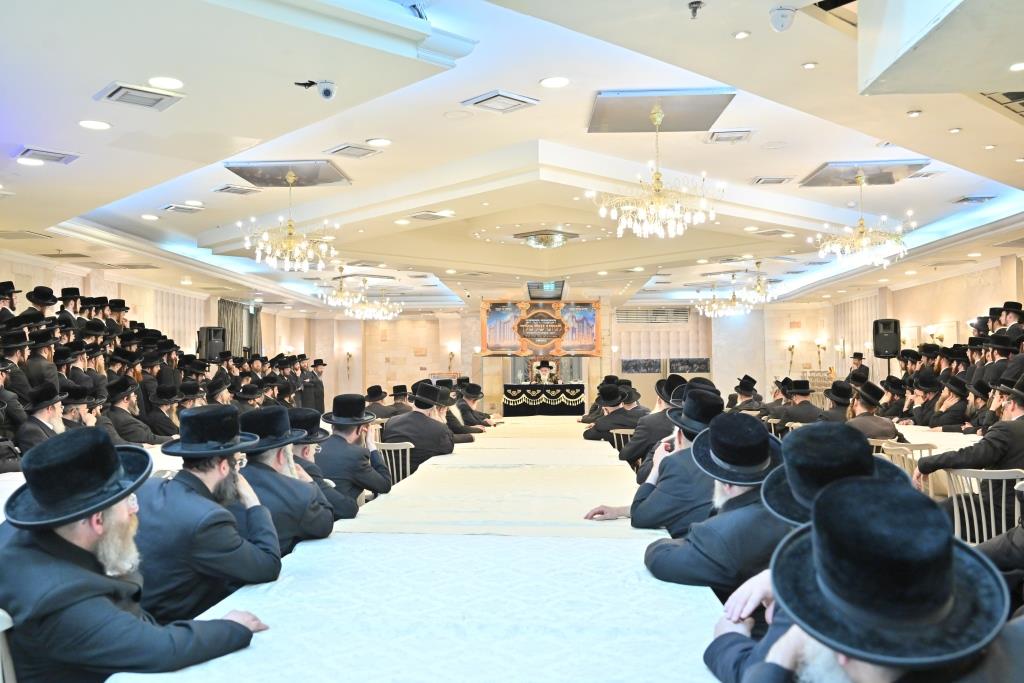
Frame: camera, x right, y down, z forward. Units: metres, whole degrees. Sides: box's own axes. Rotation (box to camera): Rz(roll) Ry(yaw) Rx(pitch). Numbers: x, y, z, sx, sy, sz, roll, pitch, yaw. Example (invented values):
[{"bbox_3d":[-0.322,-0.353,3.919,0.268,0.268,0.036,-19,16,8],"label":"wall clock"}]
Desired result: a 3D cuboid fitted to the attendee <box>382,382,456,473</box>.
[{"bbox_3d":[-0.840,1.092,8.325,0.600,1.400,0.800,-1,-3,32],"label":"attendee"}]

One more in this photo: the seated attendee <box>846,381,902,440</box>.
[{"bbox_3d":[3.600,1.110,8.815,0.580,1.400,0.800,1,-3,-33],"label":"seated attendee"}]

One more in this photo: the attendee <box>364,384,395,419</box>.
[{"bbox_3d":[-1.878,1.242,12.709,0.550,1.280,0.750,0,-2,10],"label":"attendee"}]

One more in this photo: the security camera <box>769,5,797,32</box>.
[{"bbox_3d":[1.227,-1.463,4.000,0.110,0.100,0.110,0,-2,5],"label":"security camera"}]

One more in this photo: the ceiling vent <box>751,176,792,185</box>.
[{"bbox_3d":[2.782,-1.718,9.402,0.400,0.040,0.400,0,-2,4],"label":"ceiling vent"}]

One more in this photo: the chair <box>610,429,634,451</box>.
[{"bbox_3d":[1.216,1.352,9.128,0.450,0.880,0.520,0,-2,0],"label":"chair"}]

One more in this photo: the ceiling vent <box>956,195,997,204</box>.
[{"bbox_3d":[5.531,-1.684,10.534,0.400,0.040,0.400,0,-2,4],"label":"ceiling vent"}]

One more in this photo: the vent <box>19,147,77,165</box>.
[{"bbox_3d":[-4.234,-1.704,8.011,0.480,0.060,0.480,2,-3,-40],"label":"vent"}]

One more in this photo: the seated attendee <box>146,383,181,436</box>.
[{"bbox_3d":[-3.720,1.158,9.818,0.850,1.380,0.660,1,-2,-28],"label":"seated attendee"}]

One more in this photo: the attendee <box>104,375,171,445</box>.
[{"bbox_3d":[-3.872,1.065,8.978,0.780,1.410,0.570,1,-2,-25],"label":"attendee"}]

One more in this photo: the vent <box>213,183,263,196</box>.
[{"bbox_3d":[-3.045,-1.675,9.783,0.400,0.050,0.400,2,-3,-42],"label":"vent"}]

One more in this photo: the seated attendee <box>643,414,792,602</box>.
[{"bbox_3d":[0.800,0.960,3.471,0.850,1.365,0.680,-2,-2,40],"label":"seated attendee"}]

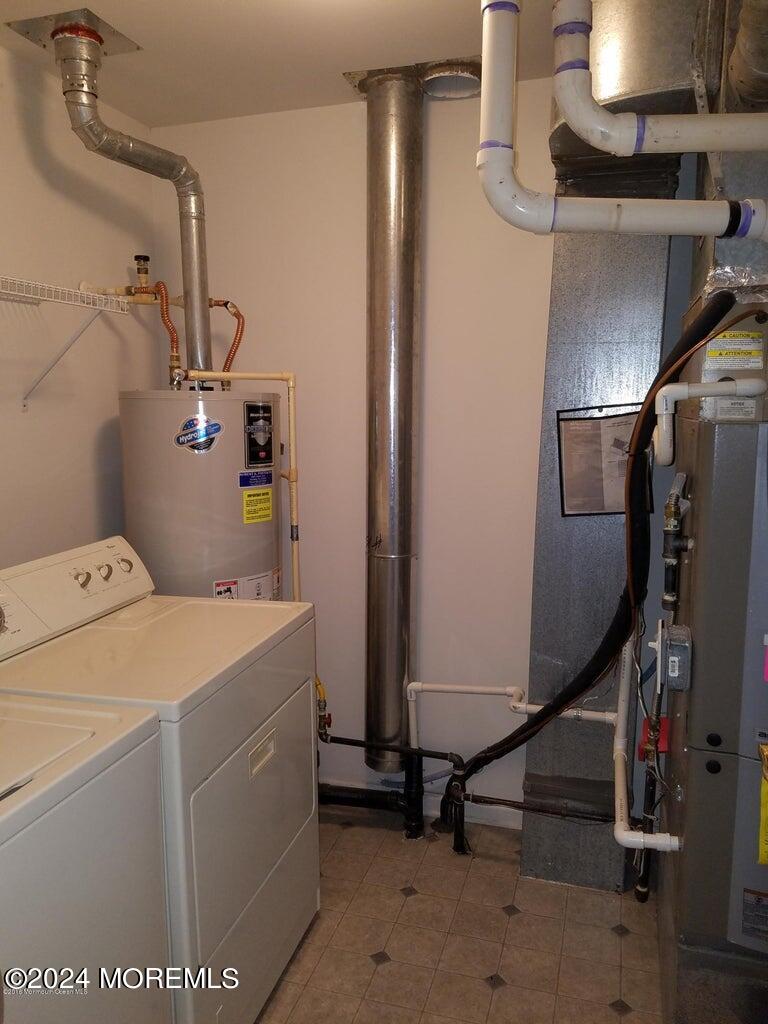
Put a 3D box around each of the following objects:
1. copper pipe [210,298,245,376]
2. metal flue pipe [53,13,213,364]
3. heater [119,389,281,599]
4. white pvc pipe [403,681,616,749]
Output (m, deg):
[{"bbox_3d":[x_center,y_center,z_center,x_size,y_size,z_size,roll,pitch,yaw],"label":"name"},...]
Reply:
[{"bbox_3d":[-0.517,-0.577,2.543,0.122,0.265,0.060,2,7,17],"label":"copper pipe"},{"bbox_3d":[-0.728,-0.874,2.300,0.460,0.900,0.125,-6,9,-44],"label":"metal flue pipe"},{"bbox_3d":[-0.594,0.354,2.583,0.510,1.490,0.510,5,8,36],"label":"heater"},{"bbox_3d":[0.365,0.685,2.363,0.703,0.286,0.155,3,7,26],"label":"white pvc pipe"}]

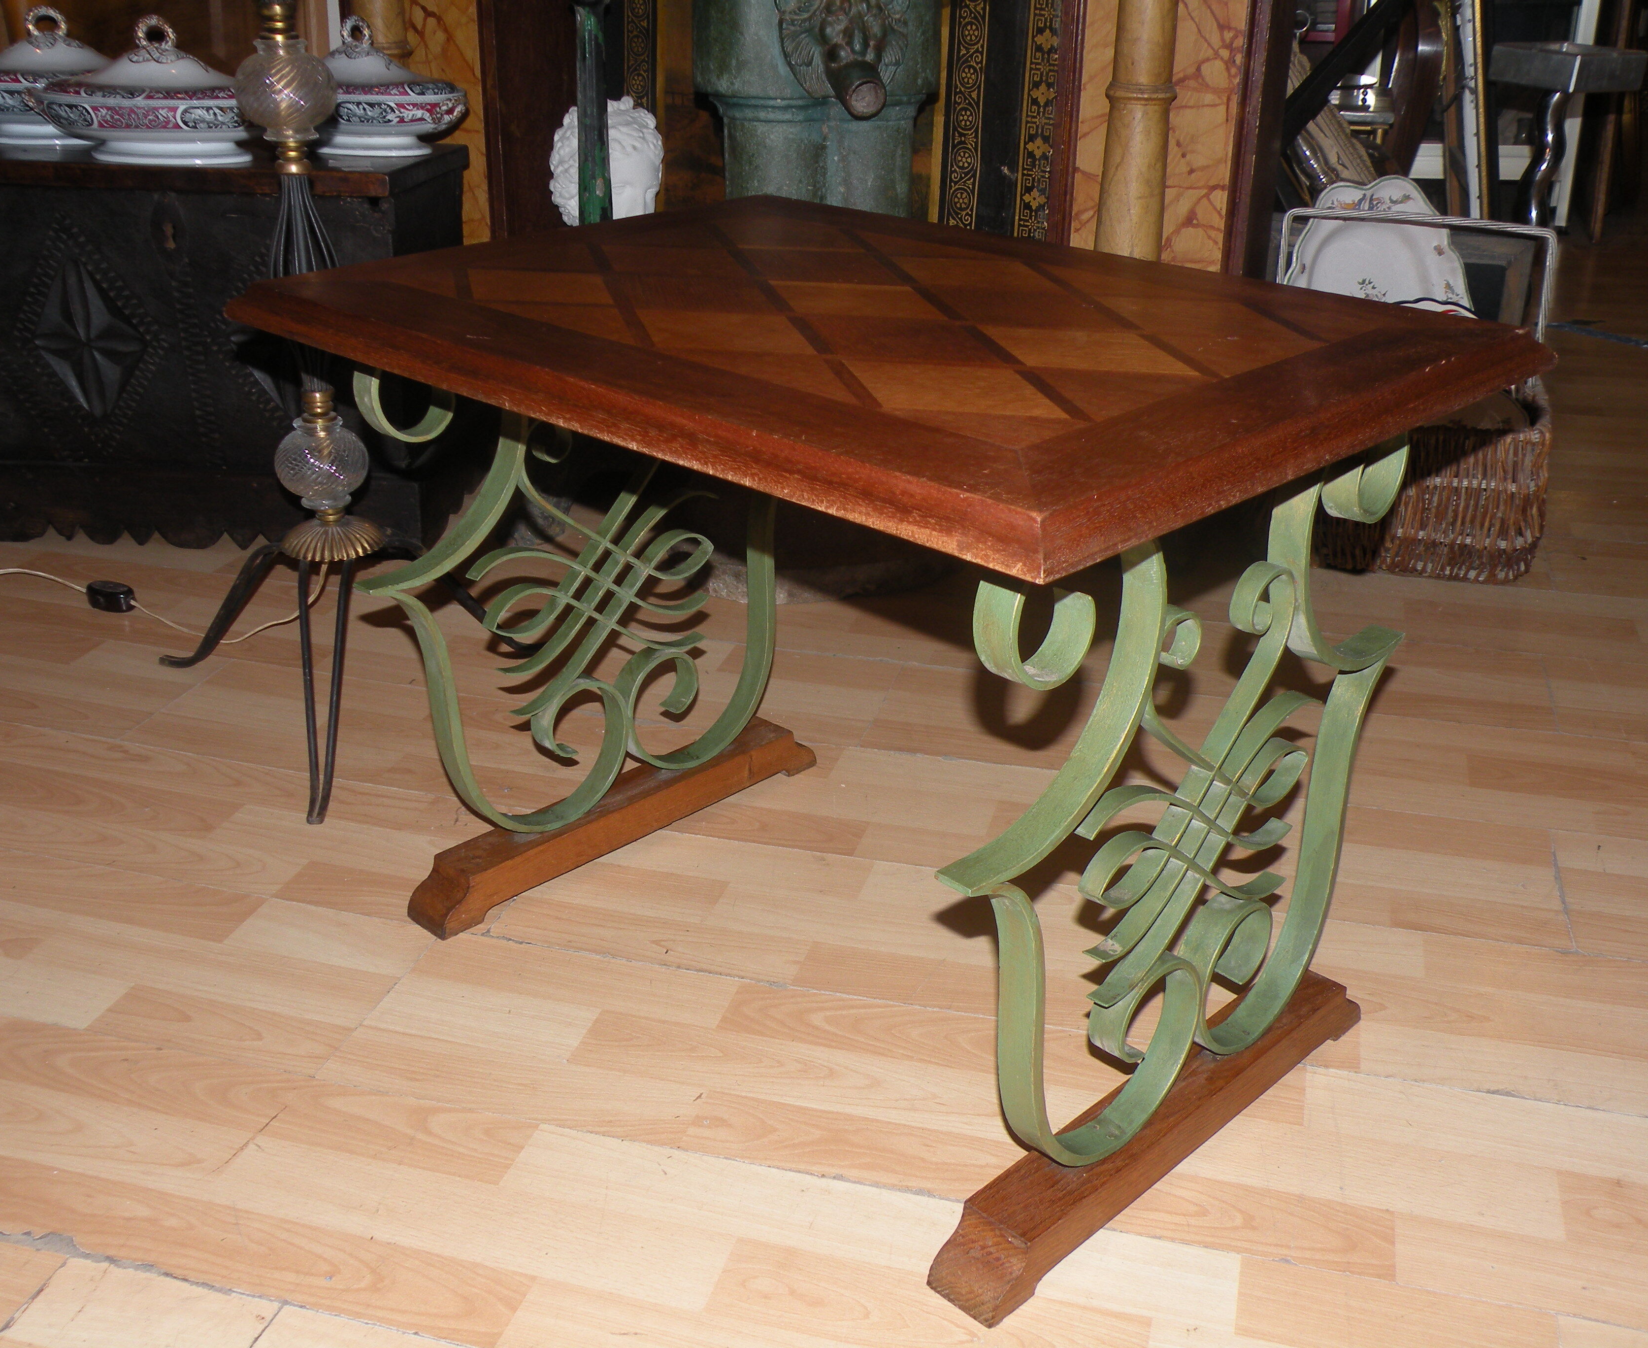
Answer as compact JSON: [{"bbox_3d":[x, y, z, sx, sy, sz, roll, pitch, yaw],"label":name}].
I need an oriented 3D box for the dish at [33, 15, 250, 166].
[{"bbox_3d":[-0.764,-0.675,1.975,0.325,0.157,0.195,1,25,2],"label":"dish"}]

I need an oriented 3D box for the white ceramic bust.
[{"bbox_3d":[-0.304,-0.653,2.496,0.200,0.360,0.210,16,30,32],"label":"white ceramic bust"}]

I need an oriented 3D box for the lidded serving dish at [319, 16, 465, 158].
[{"bbox_3d":[-0.539,-0.697,2.025,0.305,0.151,0.195,12,28,25],"label":"lidded serving dish"}]

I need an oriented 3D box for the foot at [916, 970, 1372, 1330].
[{"bbox_3d":[0.224,0.285,1.112,0.411,0.044,0.048,-23,33,-40],"label":"foot"}]

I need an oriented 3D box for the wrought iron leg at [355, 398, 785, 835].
[{"bbox_3d":[-0.177,-0.095,1.364,0.425,0.438,0.026,-23,33,-40],"label":"wrought iron leg"}]

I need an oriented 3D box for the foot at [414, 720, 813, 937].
[{"bbox_3d":[-0.168,0.120,1.472,0.411,0.044,0.048,-23,33,-40],"label":"foot"}]

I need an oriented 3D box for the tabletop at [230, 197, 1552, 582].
[{"bbox_3d":[0.018,-0.226,1.093,0.490,0.025,0.703,-23,33,-40],"label":"tabletop"}]

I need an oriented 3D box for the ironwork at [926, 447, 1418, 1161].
[{"bbox_3d":[0.216,0.070,1.004,0.425,0.438,0.026,-23,33,-40],"label":"ironwork"}]

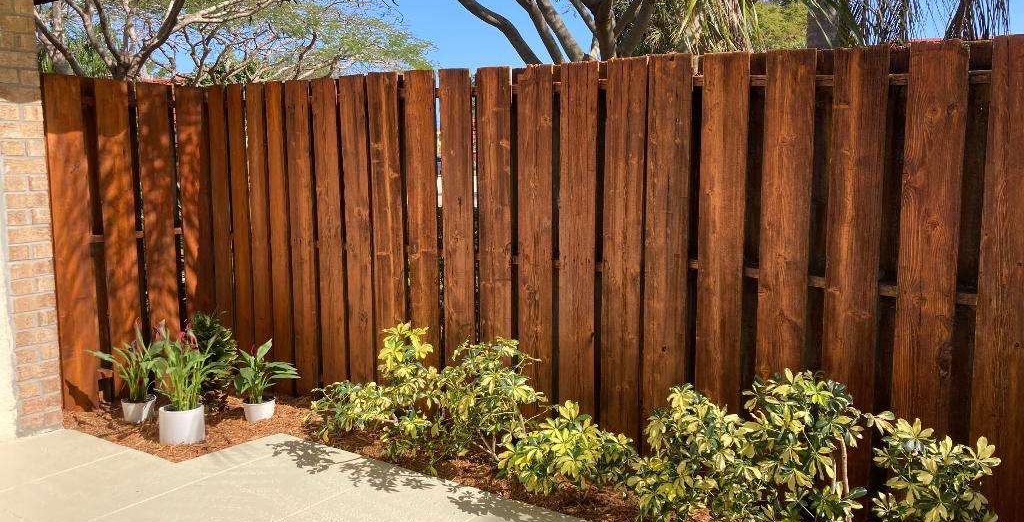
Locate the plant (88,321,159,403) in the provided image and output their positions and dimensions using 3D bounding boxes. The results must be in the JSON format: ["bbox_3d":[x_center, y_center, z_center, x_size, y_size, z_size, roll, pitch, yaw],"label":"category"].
[{"bbox_3d":[-2.024,0.533,4.322,0.329,0.419,0.340,-4,8,-25],"label":"plant"}]

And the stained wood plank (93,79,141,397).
[{"bbox_3d":[-2.259,-0.095,4.770,0.024,1.857,0.188,4,8,34],"label":"stained wood plank"}]

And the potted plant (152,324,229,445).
[{"bbox_3d":[-1.631,0.606,4.159,0.385,0.600,0.360,-3,8,-22],"label":"potted plant"}]

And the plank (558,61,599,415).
[{"bbox_3d":[0.295,0.032,3.654,0.187,1.770,0.020,4,9,35],"label":"plank"}]

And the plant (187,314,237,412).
[{"bbox_3d":[-1.626,0.547,4.483,0.280,0.543,0.280,-3,8,-21],"label":"plant"}]

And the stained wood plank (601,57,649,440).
[{"bbox_3d":[0.486,0.065,3.594,0.188,1.846,0.022,5,9,33],"label":"stained wood plank"}]

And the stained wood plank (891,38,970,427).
[{"bbox_3d":[1.472,0.166,2.944,0.186,1.843,0.022,5,9,33],"label":"stained wood plank"}]

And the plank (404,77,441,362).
[{"bbox_3d":[-0.441,-0.028,4.205,0.186,1.838,0.022,5,9,33],"label":"plank"}]

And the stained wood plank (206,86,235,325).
[{"bbox_3d":[-1.813,-0.150,5.199,0.145,1.860,0.024,4,8,34],"label":"stained wood plank"}]

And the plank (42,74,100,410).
[{"bbox_3d":[-2.357,-0.074,4.428,0.022,1.802,0.190,5,9,33],"label":"plank"}]

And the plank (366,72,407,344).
[{"bbox_3d":[-0.642,-0.048,4.338,0.195,1.836,0.022,4,9,33],"label":"plank"}]

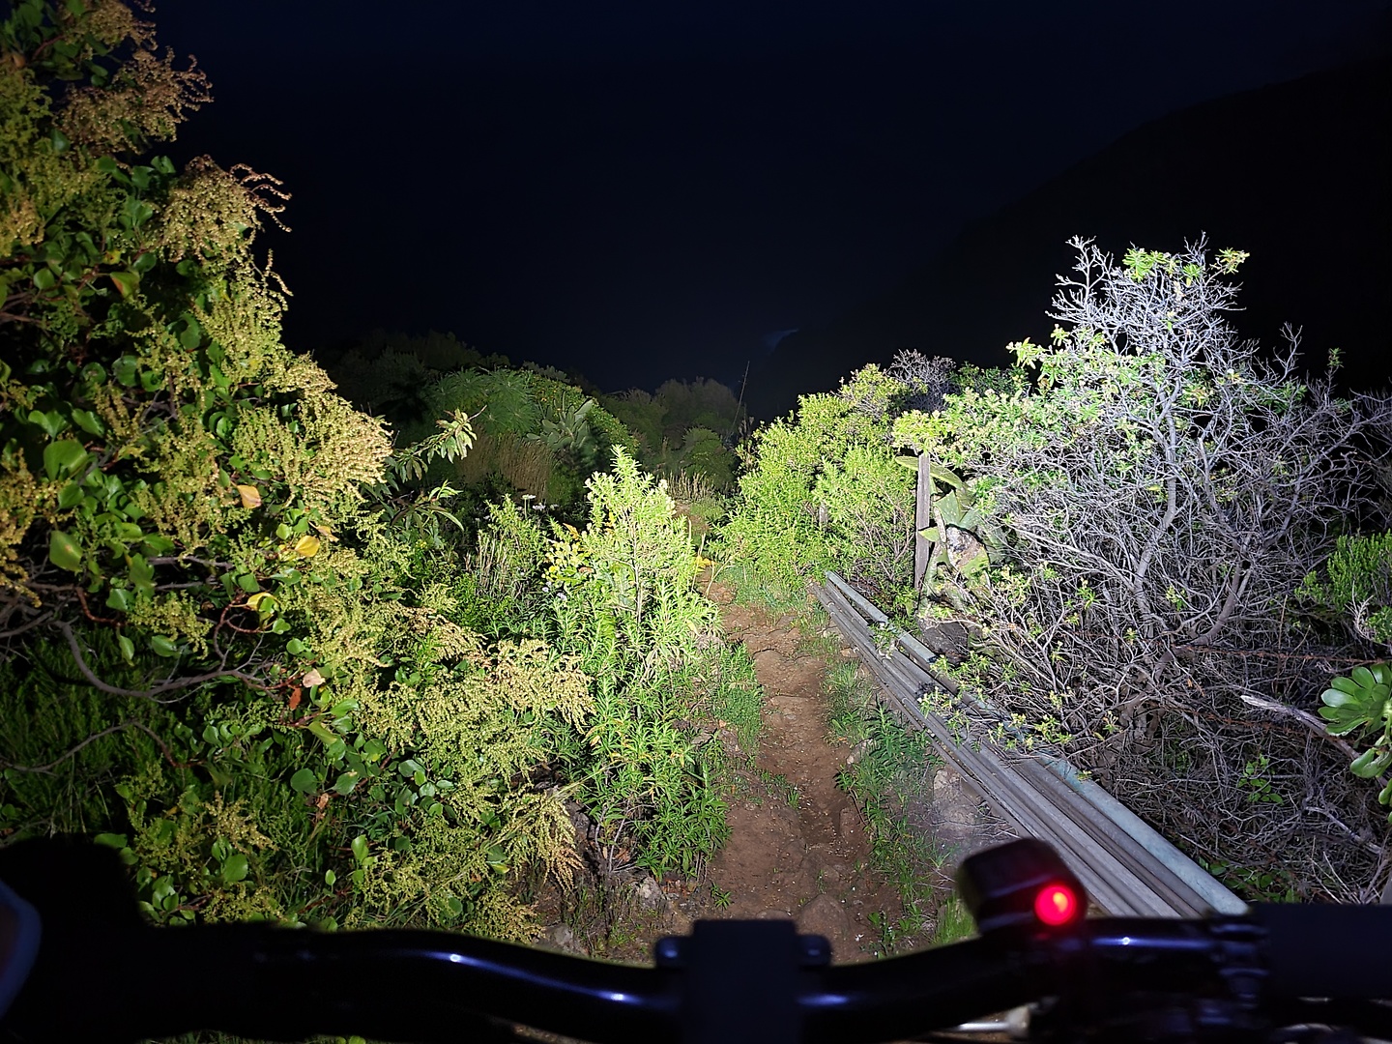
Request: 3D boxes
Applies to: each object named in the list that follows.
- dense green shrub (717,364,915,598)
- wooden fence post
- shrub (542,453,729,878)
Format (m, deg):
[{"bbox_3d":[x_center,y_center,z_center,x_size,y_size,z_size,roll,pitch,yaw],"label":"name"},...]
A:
[{"bbox_3d":[1.190,-0.430,10.500,2.000,2.200,1.800,-1,21,0],"label":"dense green shrub"},{"bbox_3d":[2.040,0.045,9.400,0.110,1.400,0.110,-1,21,0],"label":"wooden fence post"},{"bbox_3d":[-0.200,0.530,3.850,0.660,1.500,0.720,-1,21,0],"label":"shrub"}]

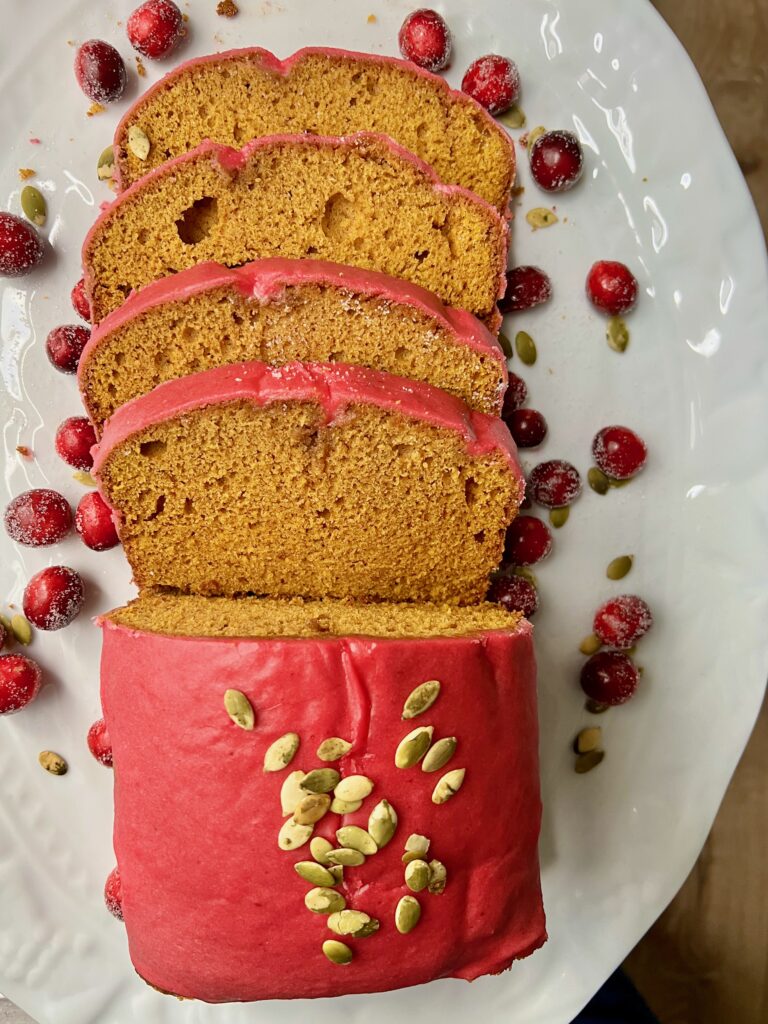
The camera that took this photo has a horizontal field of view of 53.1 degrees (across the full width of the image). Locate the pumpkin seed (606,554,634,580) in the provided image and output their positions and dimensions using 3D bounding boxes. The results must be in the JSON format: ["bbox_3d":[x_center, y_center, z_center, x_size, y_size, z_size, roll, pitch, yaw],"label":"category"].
[{"bbox_3d":[0.076,0.018,0.248,0.011,0.003,0.006,-41,91,0],"label":"pumpkin seed"}]

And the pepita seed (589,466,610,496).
[{"bbox_3d":[0.076,-0.011,0.273,0.006,0.003,0.011,-27,90,0],"label":"pepita seed"}]

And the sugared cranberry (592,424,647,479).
[{"bbox_3d":[0.074,-0.019,0.242,0.017,0.017,0.017,0,91,-1],"label":"sugared cranberry"}]

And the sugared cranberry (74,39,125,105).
[{"bbox_3d":[-0.090,-0.141,0.245,0.015,0.015,0.020,-14,94,1],"label":"sugared cranberry"}]

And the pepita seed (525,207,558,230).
[{"bbox_3d":[0.051,-0.096,0.251,0.010,0.003,0.007,4,91,-1],"label":"pepita seed"}]

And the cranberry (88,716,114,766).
[{"bbox_3d":[-0.092,0.079,0.262,0.017,0.017,0.017,0,94,0],"label":"cranberry"}]

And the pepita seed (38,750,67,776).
[{"bbox_3d":[-0.117,0.089,0.273,0.011,0.003,0.007,35,90,0],"label":"pepita seed"}]

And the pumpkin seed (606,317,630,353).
[{"bbox_3d":[0.083,-0.063,0.273,0.007,0.003,0.013,-14,90,0],"label":"pumpkin seed"}]

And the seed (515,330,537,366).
[{"bbox_3d":[0.048,-0.055,0.261,0.007,0.003,0.012,-18,94,1],"label":"seed"}]

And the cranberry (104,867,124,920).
[{"bbox_3d":[-0.087,0.132,0.265,0.019,0.018,0.019,0,94,0],"label":"cranberry"}]

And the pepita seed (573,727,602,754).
[{"bbox_3d":[0.066,0.073,0.247,0.011,0.003,0.007,-45,91,0],"label":"pepita seed"}]

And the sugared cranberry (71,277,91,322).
[{"bbox_3d":[-0.095,-0.070,0.253,0.015,0.015,0.017,-18,94,1],"label":"sugared cranberry"}]

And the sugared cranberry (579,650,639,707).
[{"bbox_3d":[0.076,0.056,0.259,0.019,0.018,0.018,0,94,0],"label":"sugared cranberry"}]

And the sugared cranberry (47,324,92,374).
[{"bbox_3d":[-0.100,-0.052,0.244,0.015,0.015,0.015,0,91,-1],"label":"sugared cranberry"}]

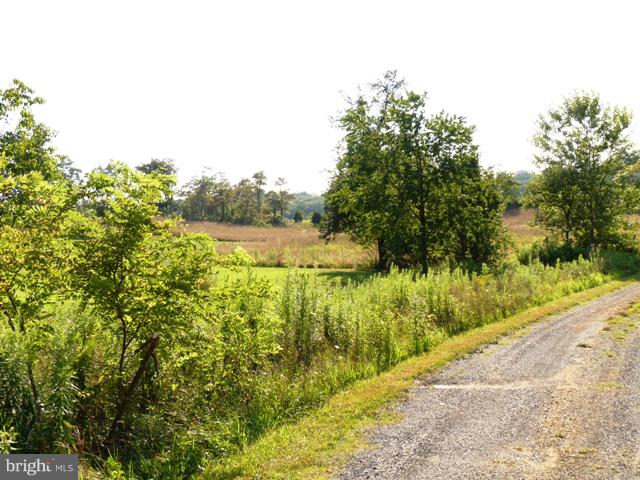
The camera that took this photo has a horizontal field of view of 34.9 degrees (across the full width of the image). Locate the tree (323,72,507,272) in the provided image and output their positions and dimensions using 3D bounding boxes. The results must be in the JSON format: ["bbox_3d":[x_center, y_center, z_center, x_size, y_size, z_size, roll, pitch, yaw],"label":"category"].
[{"bbox_3d":[3.580,-2.520,38.500,6.900,7.650,6.400,0,0,0],"label":"tree"}]

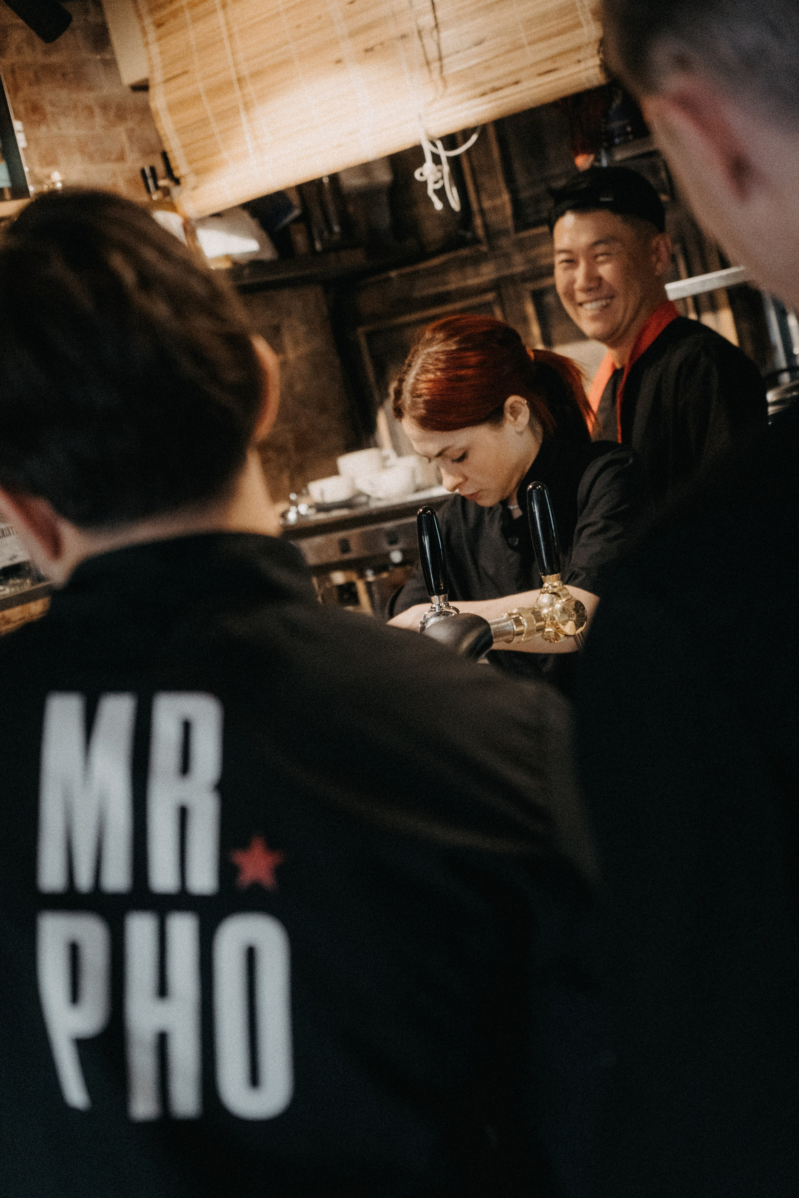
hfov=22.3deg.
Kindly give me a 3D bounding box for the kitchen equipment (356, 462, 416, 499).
[{"bbox_3d":[-0.020,-0.186,3.220,0.091,0.051,0.092,-14,4,0],"label":"kitchen equipment"}]

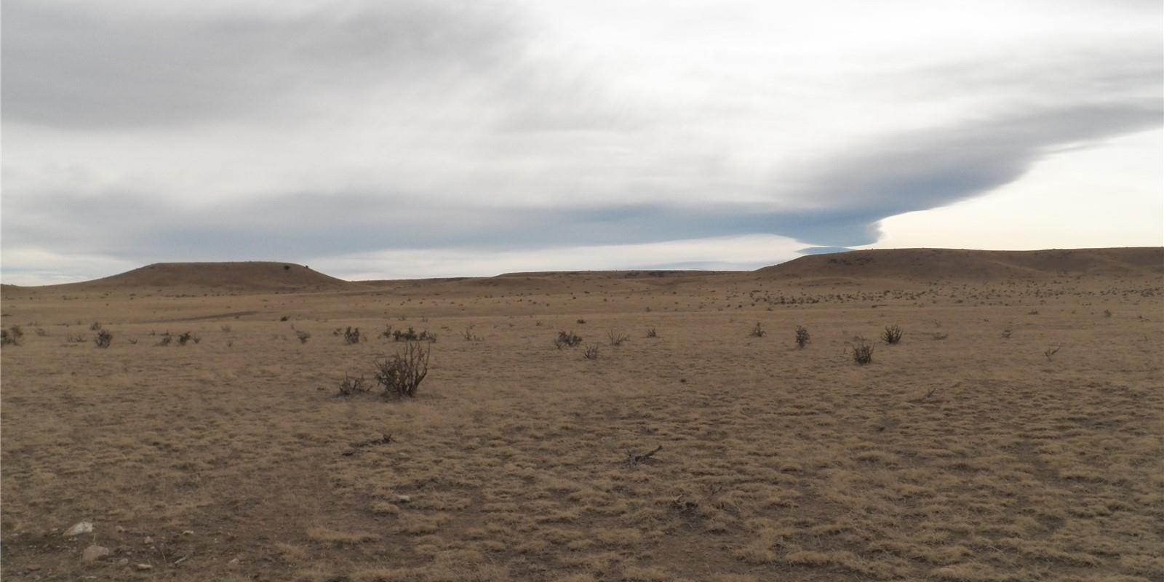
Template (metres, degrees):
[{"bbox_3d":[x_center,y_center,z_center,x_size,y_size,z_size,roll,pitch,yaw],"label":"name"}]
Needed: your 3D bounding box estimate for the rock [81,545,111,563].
[{"bbox_3d":[-2.862,1.536,5.550,0.170,0.090,0.140,0,0,0],"label":"rock"}]

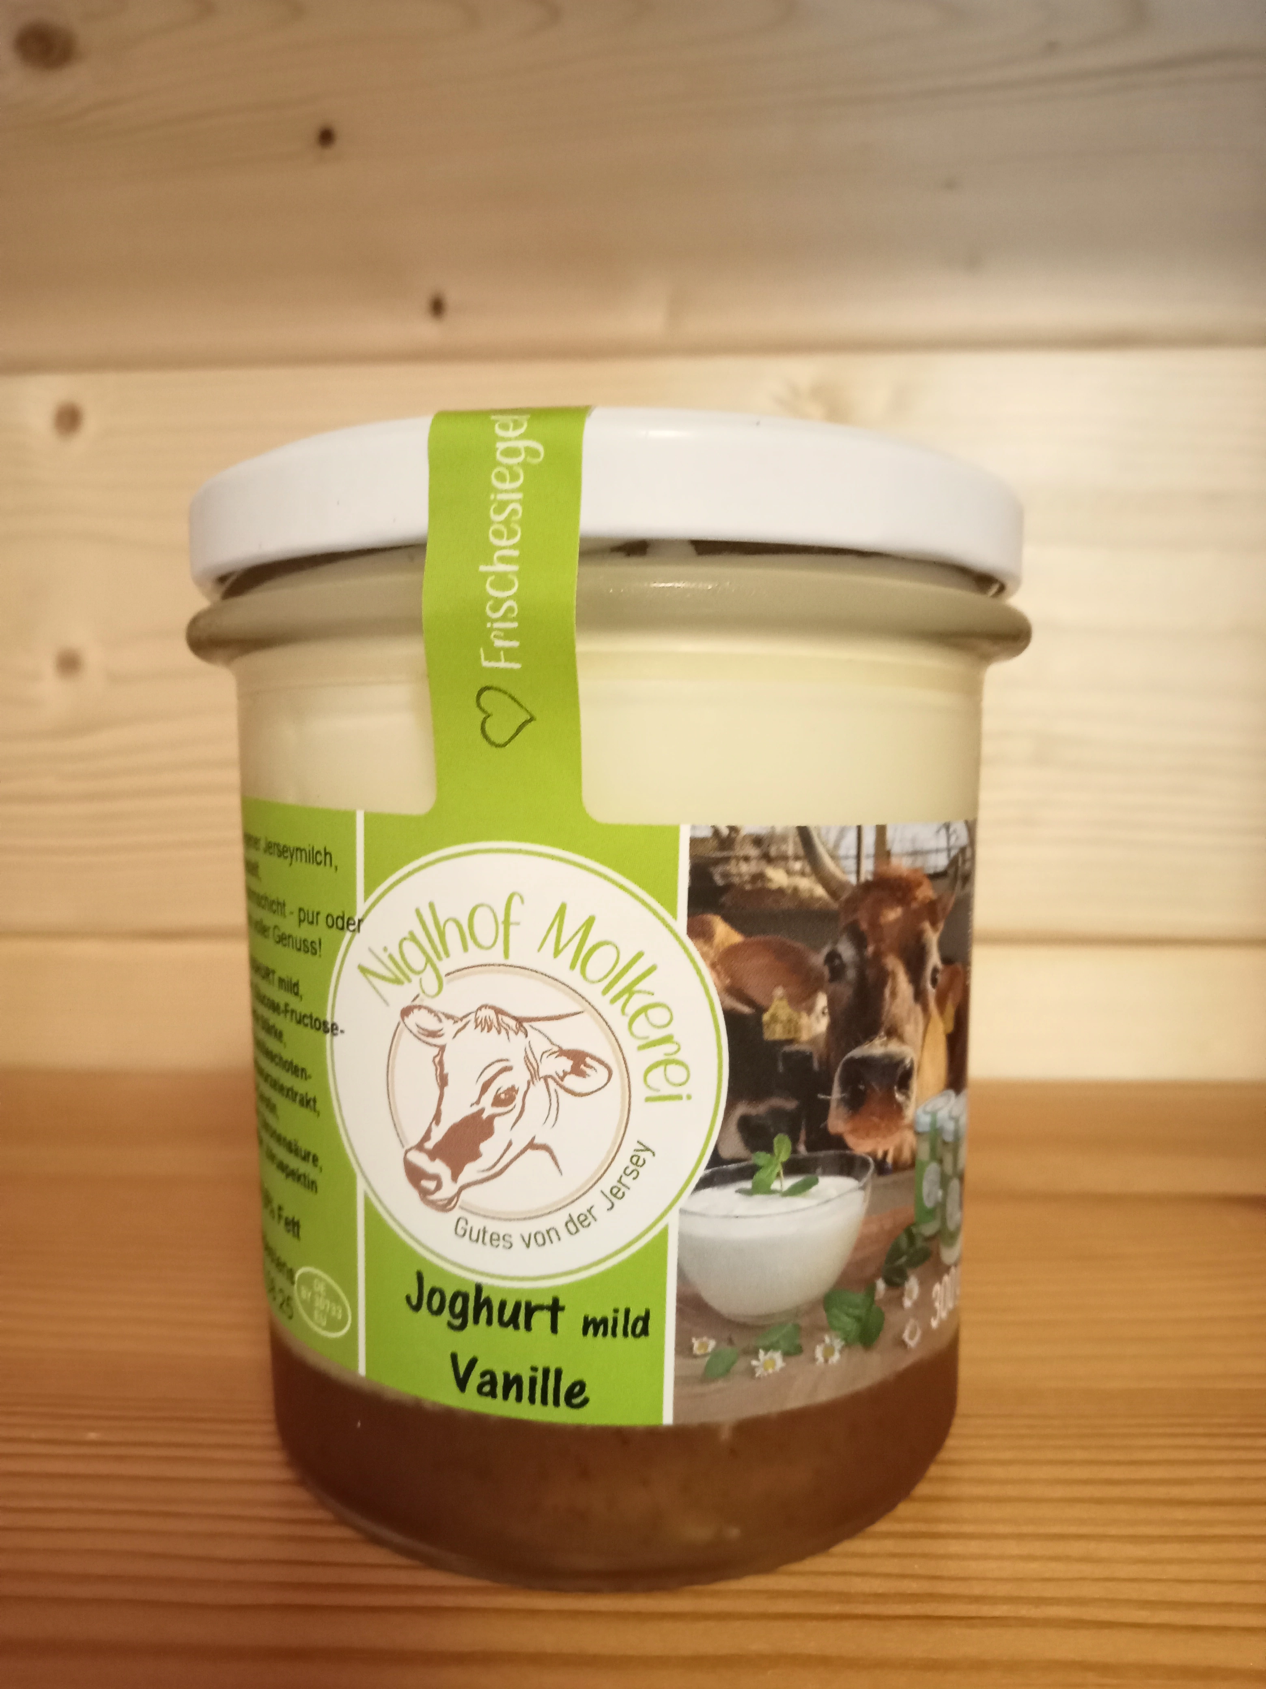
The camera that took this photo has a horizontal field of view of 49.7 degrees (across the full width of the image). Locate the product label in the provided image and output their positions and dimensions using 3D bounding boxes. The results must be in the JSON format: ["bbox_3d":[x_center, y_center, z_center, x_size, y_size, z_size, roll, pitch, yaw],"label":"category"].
[{"bbox_3d":[-0.004,0.005,0.138,0.077,0.083,0.066,1,4,11],"label":"product label"}]

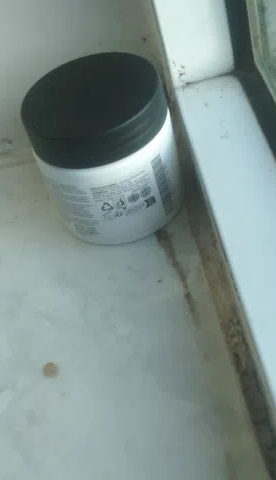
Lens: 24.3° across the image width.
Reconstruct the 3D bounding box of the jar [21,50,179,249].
[{"bbox_3d":[-0.014,-0.043,0.305,0.065,0.065,0.065,-9,46,10],"label":"jar"}]

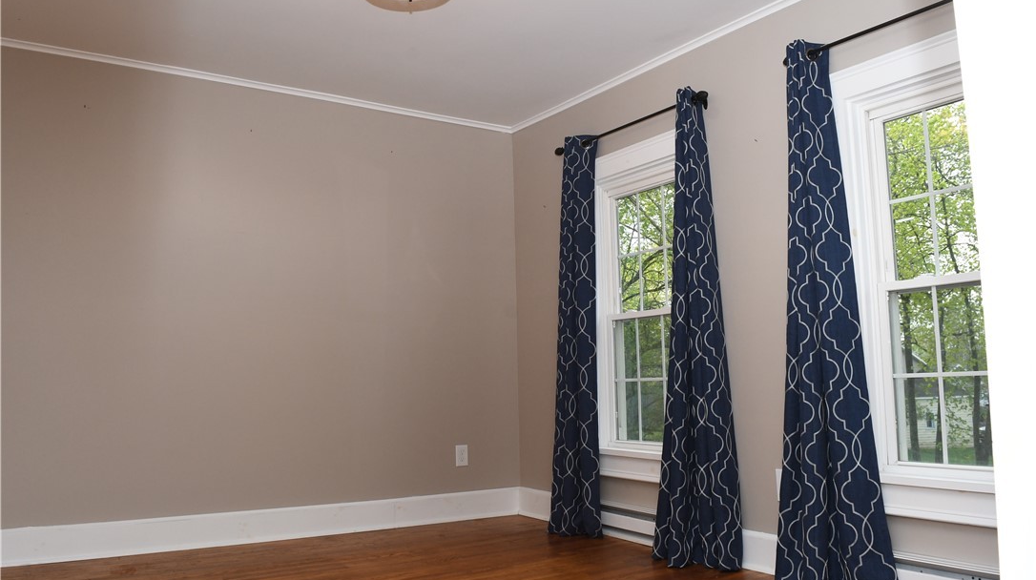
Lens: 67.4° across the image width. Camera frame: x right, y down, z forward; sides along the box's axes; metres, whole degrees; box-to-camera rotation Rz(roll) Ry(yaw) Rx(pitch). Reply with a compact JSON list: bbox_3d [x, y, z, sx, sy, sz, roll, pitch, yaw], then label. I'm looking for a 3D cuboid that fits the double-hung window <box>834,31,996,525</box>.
[{"bbox_3d":[1.497,-0.054,2.799,0.100,1.720,0.680,4,-9,-36],"label":"double-hung window"}]

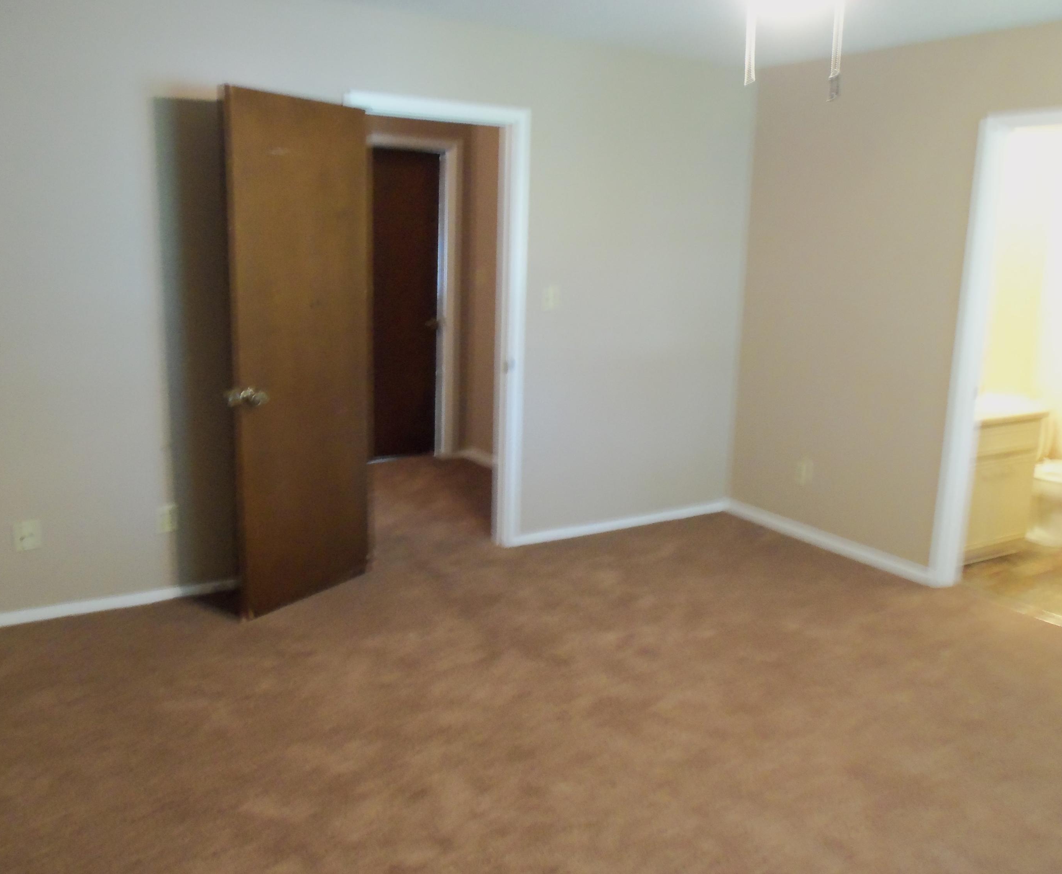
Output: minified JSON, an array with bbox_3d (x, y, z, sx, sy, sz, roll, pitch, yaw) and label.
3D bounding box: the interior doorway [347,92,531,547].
[{"bbox_3d":[-0.446,-0.458,4.404,0.900,2.110,0.140,-5,14,-31],"label":"interior doorway"}]

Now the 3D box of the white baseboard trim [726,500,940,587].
[{"bbox_3d":[1.503,0.535,4.954,0.015,0.068,1.386,-5,14,-31],"label":"white baseboard trim"}]

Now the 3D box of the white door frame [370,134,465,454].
[{"bbox_3d":[-0.897,-0.838,6.165,0.885,2.105,0.135,-5,14,-31],"label":"white door frame"}]

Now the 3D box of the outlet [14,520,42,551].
[{"bbox_3d":[-1.917,0.378,3.597,0.082,0.120,0.010,-5,14,-31],"label":"outlet"}]

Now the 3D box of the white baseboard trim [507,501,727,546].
[{"bbox_3d":[0.543,0.464,5.160,1.426,0.068,0.015,-5,14,-31],"label":"white baseboard trim"}]

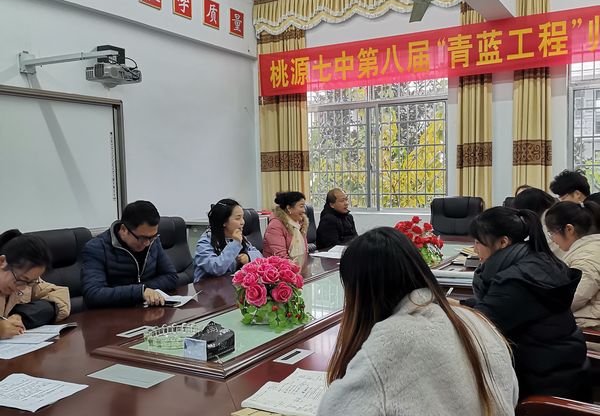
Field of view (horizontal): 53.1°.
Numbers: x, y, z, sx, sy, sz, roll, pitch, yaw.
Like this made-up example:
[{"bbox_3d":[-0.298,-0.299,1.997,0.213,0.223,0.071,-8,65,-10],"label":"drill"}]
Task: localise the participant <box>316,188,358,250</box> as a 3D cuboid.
[{"bbox_3d":[0.373,0.455,5.353,0.700,1.260,0.530,0,3,30],"label":"participant"}]

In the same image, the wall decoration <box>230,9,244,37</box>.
[{"bbox_3d":[-0.791,-2.366,7.716,0.020,0.305,0.310,0,3,30],"label":"wall decoration"}]

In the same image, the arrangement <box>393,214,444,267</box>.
[{"bbox_3d":[0.782,0.210,3.950,0.310,0.330,0.310,0,3,30],"label":"arrangement"}]

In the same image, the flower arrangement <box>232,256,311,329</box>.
[{"bbox_3d":[-0.116,0.337,2.571,0.330,0.285,0.330,-1,3,0],"label":"flower arrangement"}]

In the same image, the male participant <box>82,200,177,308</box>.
[{"bbox_3d":[-0.851,0.587,3.235,0.700,1.260,0.570,0,3,30],"label":"male participant"}]

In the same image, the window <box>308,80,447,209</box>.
[{"bbox_3d":[0.912,-0.937,7.505,1.860,1.860,0.100,0,3,30],"label":"window"}]

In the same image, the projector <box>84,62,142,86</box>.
[{"bbox_3d":[-1.406,-0.984,4.539,0.230,0.135,0.360,0,3,30],"label":"projector"}]

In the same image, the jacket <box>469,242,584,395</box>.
[{"bbox_3d":[0.943,0.434,2.522,0.520,0.640,0.500,1,4,38],"label":"jacket"}]

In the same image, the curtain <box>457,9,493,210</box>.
[{"bbox_3d":[1.919,-0.851,6.568,0.380,3.400,0.140,0,3,30],"label":"curtain"}]

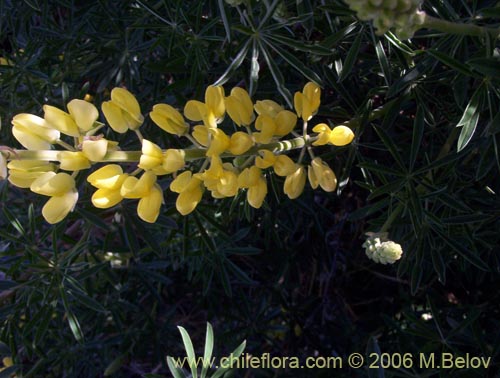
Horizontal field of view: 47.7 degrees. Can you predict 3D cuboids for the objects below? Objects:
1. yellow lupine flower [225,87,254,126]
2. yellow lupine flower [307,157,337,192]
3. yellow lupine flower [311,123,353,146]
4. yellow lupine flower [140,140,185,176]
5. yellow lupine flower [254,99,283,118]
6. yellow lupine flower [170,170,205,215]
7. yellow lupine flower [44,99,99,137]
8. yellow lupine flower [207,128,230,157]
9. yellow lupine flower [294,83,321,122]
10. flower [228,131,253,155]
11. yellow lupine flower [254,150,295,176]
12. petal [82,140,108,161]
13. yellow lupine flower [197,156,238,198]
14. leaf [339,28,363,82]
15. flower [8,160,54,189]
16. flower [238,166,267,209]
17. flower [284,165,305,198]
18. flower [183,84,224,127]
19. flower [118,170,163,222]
[{"bbox_3d":[-0.004,-0.034,0.230,0.010,0.016,0.010,-18,6,-6],"label":"yellow lupine flower"},{"bbox_3d":[0.034,-0.007,0.270,0.011,0.009,0.012,-15,66,-4],"label":"yellow lupine flower"},{"bbox_3d":[0.035,-0.022,0.235,0.016,0.009,0.013,0,0,-24],"label":"yellow lupine flower"},{"bbox_3d":[-0.033,-0.012,0.213,0.017,0.012,0.013,0,6,-11],"label":"yellow lupine flower"},{"bbox_3d":[0.008,-0.034,0.236,0.011,0.009,0.006,35,84,12],"label":"yellow lupine flower"},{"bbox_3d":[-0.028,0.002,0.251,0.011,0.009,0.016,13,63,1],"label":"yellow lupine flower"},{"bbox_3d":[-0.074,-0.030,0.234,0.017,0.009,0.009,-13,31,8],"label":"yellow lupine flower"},{"bbox_3d":[-0.012,-0.018,0.217,0.009,0.010,0.011,-1,-6,6],"label":"yellow lupine flower"},{"bbox_3d":[0.027,-0.042,0.271,0.010,0.015,0.009,5,24,-2],"label":"yellow lupine flower"},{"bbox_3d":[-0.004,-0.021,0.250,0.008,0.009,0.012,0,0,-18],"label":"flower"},{"bbox_3d":[0.010,-0.010,0.225,0.015,0.009,0.012,5,16,-20],"label":"yellow lupine flower"},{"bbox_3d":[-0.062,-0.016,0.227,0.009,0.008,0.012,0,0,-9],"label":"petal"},{"bbox_3d":[-0.013,-0.004,0.219,0.014,0.012,0.014,23,23,-24],"label":"yellow lupine flower"},{"bbox_3d":[0.055,-0.073,0.310,0.007,0.029,0.008,22,3,-7],"label":"leaf"},{"bbox_3d":[-0.086,-0.006,0.220,0.018,0.010,0.010,-6,7,-12],"label":"flower"},{"bbox_3d":[0.001,-0.001,0.224,0.010,0.009,0.017,17,44,-26],"label":"flower"},{"bbox_3d":[0.022,-0.004,0.270,0.008,0.009,0.013,9,66,1],"label":"flower"},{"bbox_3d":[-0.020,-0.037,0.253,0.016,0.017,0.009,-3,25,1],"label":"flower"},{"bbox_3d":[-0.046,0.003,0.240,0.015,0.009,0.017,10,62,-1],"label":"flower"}]

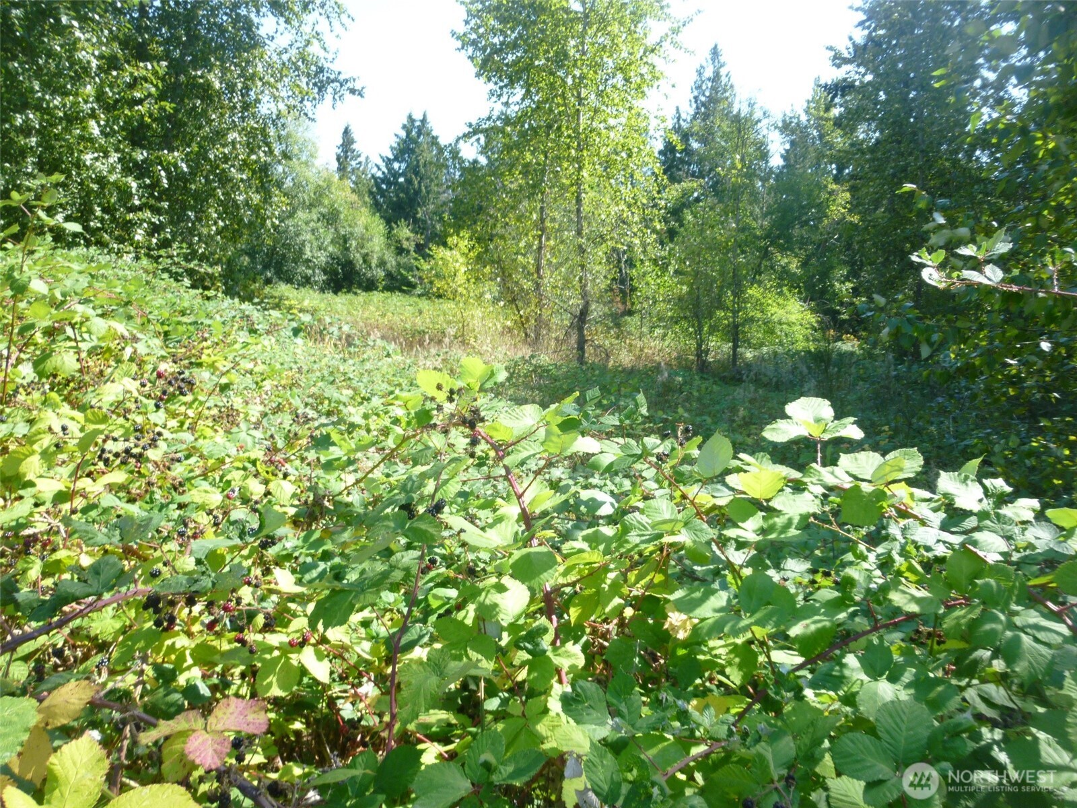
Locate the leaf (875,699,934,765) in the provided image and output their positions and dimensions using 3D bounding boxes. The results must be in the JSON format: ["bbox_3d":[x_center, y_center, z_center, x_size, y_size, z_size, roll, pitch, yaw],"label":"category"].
[{"bbox_3d":[0.461,0.413,0.981,0.066,0.015,0.085,9,51,21],"label":"leaf"}]

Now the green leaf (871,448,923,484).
[{"bbox_3d":[0.599,0.104,1.300,0.082,0.020,0.070,-37,60,-26],"label":"green leaf"}]

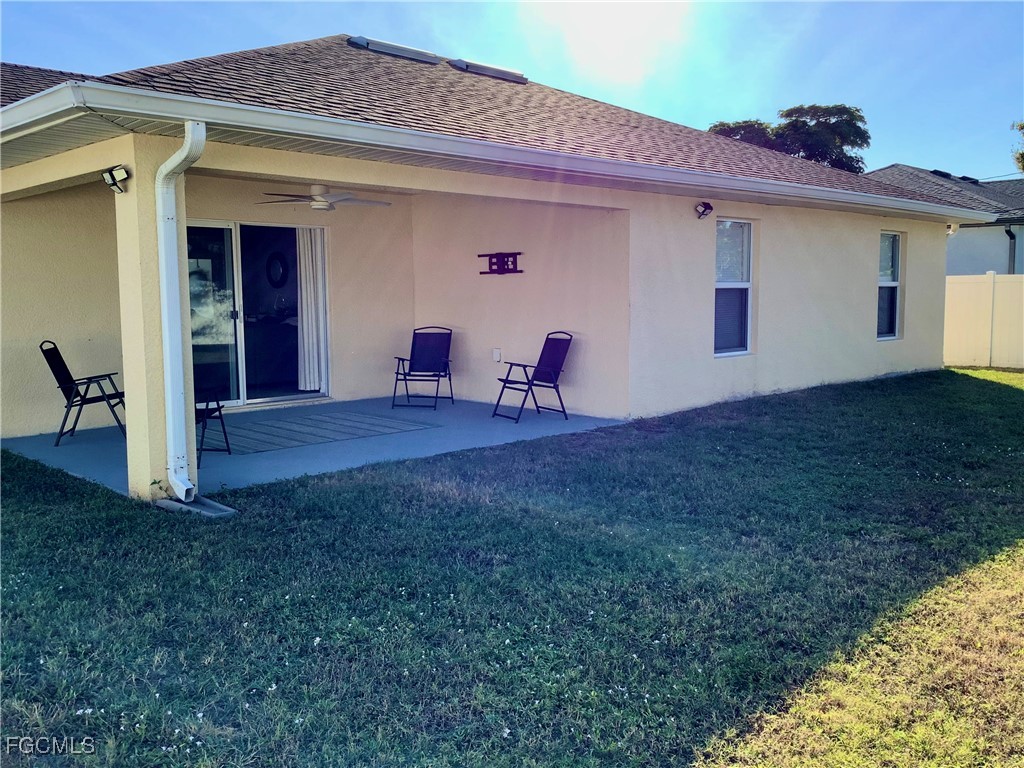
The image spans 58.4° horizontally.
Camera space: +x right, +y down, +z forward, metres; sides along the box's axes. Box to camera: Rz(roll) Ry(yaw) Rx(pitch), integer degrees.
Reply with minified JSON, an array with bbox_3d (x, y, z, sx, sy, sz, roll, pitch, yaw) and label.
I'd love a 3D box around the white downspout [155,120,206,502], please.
[{"bbox_3d":[-2.036,-0.402,5.745,0.520,2.370,0.095,6,9,45],"label":"white downspout"}]

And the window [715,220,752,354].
[{"bbox_3d":[2.559,-1.143,10.872,0.090,1.610,0.930,6,9,45],"label":"window"}]

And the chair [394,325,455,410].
[{"bbox_3d":[-1.014,-0.194,10.571,0.575,0.910,0.700,1,6,14],"label":"chair"}]

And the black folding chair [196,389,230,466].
[{"bbox_3d":[-2.631,0.168,7.251,0.575,0.910,0.700,1,6,9],"label":"black folding chair"}]

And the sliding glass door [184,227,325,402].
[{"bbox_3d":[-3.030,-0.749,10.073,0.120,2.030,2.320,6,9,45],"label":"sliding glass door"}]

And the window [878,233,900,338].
[{"bbox_3d":[5.668,-1.487,13.976,0.090,1.610,0.930,6,9,45],"label":"window"}]

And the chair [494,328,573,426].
[{"bbox_3d":[0.222,-0.093,9.598,0.700,0.910,0.575,-4,7,-29],"label":"chair"}]

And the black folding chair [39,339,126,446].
[{"bbox_3d":[-3.819,0.056,8.322,0.700,0.910,0.575,-2,6,-13],"label":"black folding chair"}]

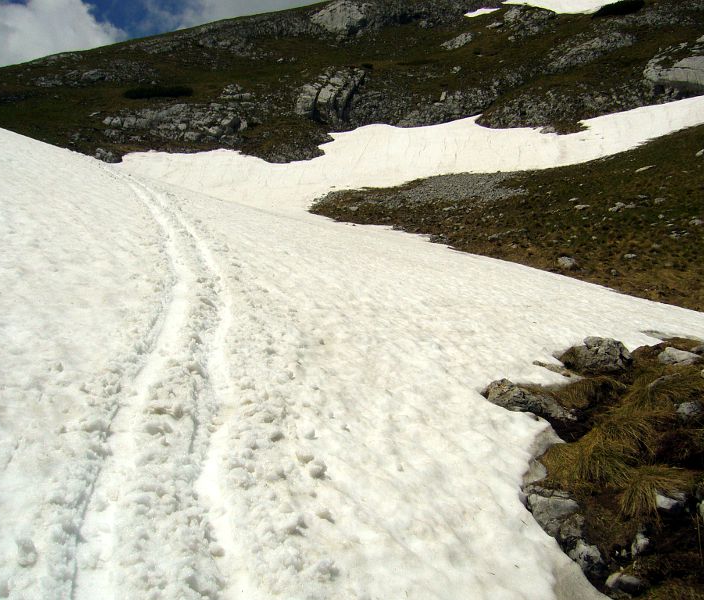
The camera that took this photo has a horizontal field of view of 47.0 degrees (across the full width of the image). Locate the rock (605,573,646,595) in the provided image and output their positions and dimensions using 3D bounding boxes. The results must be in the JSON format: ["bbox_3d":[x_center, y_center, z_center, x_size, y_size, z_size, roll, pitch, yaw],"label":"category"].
[{"bbox_3d":[1.488,1.542,4.400,0.230,0.120,0.160,2,5,19],"label":"rock"}]

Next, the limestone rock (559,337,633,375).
[{"bbox_3d":[3.161,0.720,10.500,0.940,0.470,0.680,2,5,17],"label":"limestone rock"}]

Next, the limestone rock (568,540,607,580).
[{"bbox_3d":[1.310,1.449,4.500,0.210,0.200,0.180,2,5,16],"label":"limestone rock"}]

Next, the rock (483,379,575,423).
[{"bbox_3d":[1.615,0.919,7.400,0.820,0.380,0.500,1,5,12],"label":"rock"}]

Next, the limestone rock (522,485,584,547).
[{"bbox_3d":[1.246,1.338,5.000,0.390,0.340,0.320,1,5,14],"label":"limestone rock"}]

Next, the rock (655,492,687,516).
[{"bbox_3d":[2.244,1.441,5.700,0.230,0.150,0.180,2,6,21],"label":"rock"}]

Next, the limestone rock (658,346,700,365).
[{"bbox_3d":[4.939,0.837,12.200,0.620,0.280,0.450,2,6,22],"label":"limestone rock"}]

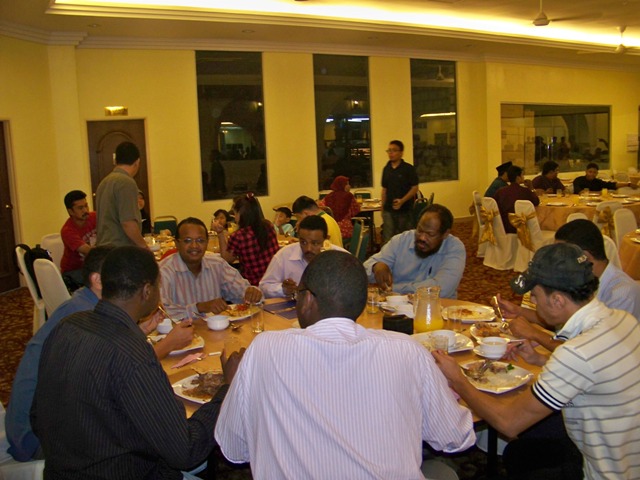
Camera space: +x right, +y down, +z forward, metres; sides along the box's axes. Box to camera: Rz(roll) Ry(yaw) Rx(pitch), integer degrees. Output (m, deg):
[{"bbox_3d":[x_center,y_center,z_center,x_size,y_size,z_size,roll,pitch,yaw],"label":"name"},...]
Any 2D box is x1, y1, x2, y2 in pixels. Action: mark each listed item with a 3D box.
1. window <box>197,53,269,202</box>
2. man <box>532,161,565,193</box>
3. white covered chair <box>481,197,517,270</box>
[{"bbox_3d":[-1.442,-1.898,10.171,1.155,2.410,0.120,-7,9,-27],"label":"window"},{"bbox_3d":[3.620,-0.524,9.228,0.700,1.290,0.500,4,10,38],"label":"man"},{"bbox_3d":[2.434,-0.123,7.782,0.550,0.910,0.450,-4,8,-10],"label":"white covered chair"}]

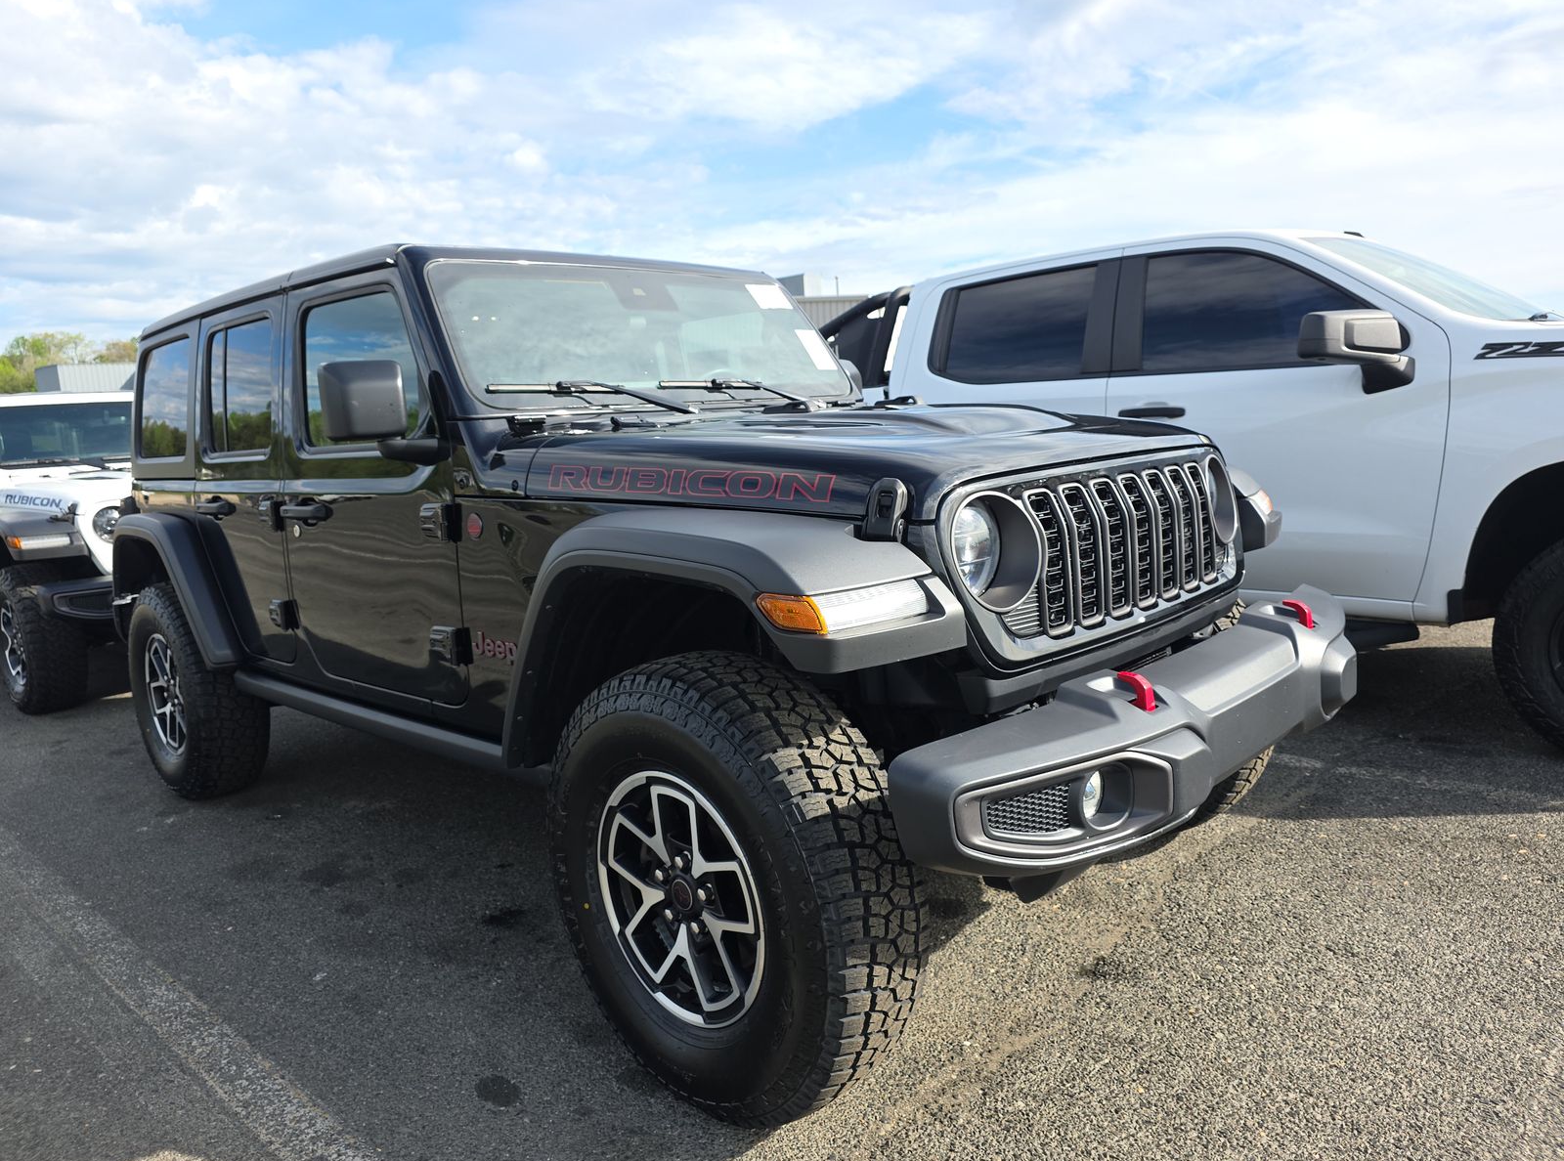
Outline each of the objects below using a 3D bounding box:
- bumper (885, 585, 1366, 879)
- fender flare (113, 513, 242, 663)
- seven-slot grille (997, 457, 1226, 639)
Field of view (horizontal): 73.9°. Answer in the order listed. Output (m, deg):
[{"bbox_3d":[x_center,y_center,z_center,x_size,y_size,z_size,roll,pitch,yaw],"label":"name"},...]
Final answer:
[{"bbox_3d":[0.844,0.241,2.083,0.285,0.270,1.700,4,11,44],"label":"bumper"},{"bbox_3d":[-2.295,0.000,3.885,1.150,0.515,0.150,4,11,44],"label":"fender flare"},{"bbox_3d":[0.717,-0.081,2.157,0.090,0.295,0.840,-5,5,45],"label":"seven-slot grille"}]

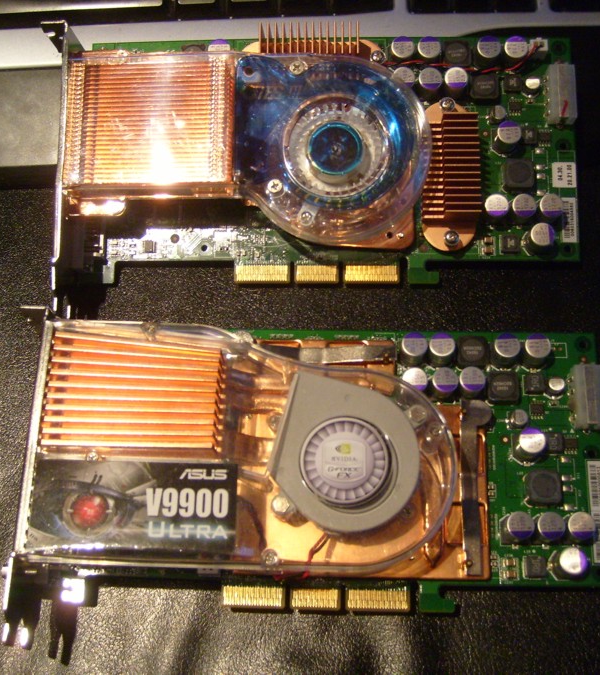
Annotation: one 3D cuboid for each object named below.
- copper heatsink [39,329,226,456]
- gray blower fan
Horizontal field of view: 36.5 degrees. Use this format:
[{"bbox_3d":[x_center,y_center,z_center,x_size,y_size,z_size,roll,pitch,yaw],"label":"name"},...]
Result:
[{"bbox_3d":[-0.059,0.021,0.341,0.067,0.021,0.046,1,70,4],"label":"copper heatsink"},{"bbox_3d":[0.017,0.043,0.329,0.053,0.017,0.058,1,70,4],"label":"gray blower fan"}]

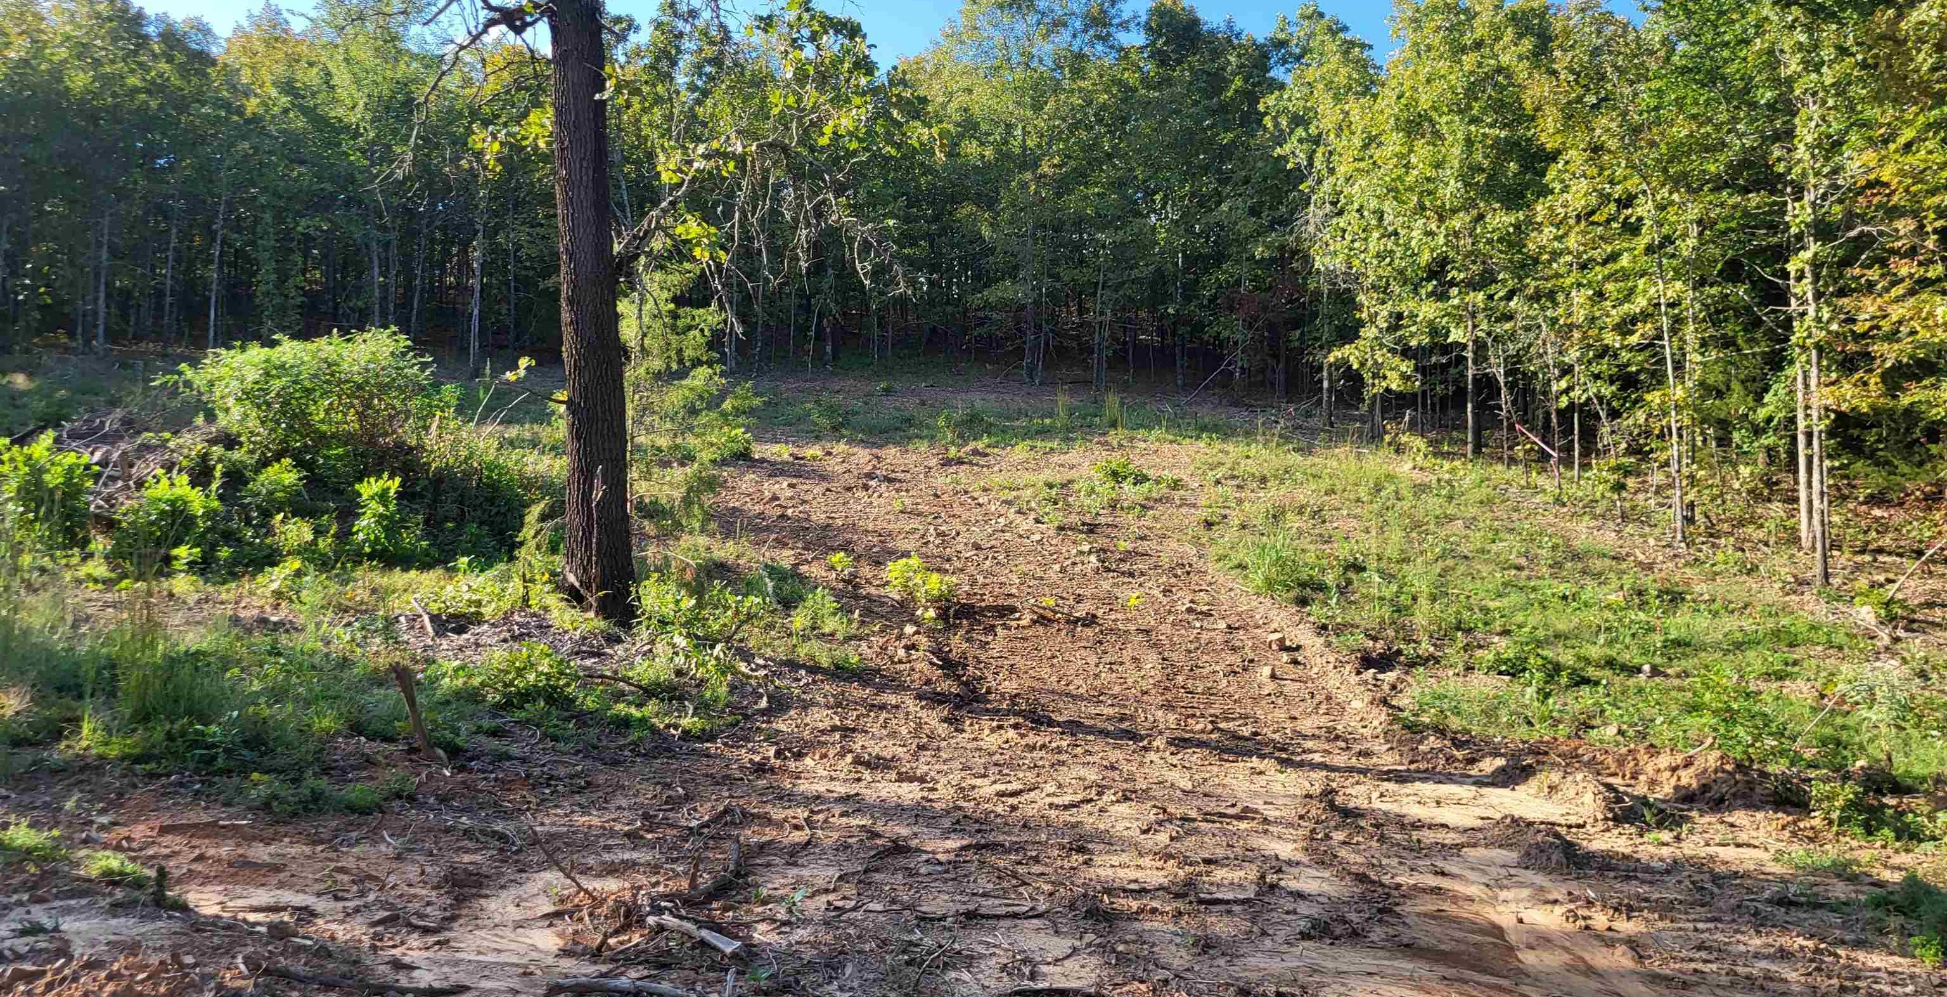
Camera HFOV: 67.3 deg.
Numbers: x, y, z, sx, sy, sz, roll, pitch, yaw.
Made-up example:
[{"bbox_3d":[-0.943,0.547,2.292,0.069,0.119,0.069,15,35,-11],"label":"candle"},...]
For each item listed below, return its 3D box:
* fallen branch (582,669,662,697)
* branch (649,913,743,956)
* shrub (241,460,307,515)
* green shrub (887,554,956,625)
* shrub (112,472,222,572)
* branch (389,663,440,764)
[{"bbox_3d":[-2.230,1.171,9.300,0.600,0.080,0.150,-1,-3,26],"label":"fallen branch"},{"bbox_3d":[-0.930,1.460,4.900,0.360,0.070,0.080,-2,-3,33],"label":"branch"},{"bbox_3d":[-6.507,-0.106,13.600,0.620,0.540,0.550,0,-3,0],"label":"shrub"},{"bbox_3d":[-0.413,0.712,11.500,0.540,0.500,0.500,0,-3,0],"label":"green shrub"},{"bbox_3d":[-6.683,0.195,12.100,0.820,0.820,0.780,2,-3,-29],"label":"shrub"},{"bbox_3d":[-2.752,1.060,7.200,0.210,0.470,0.140,0,-3,0],"label":"branch"}]

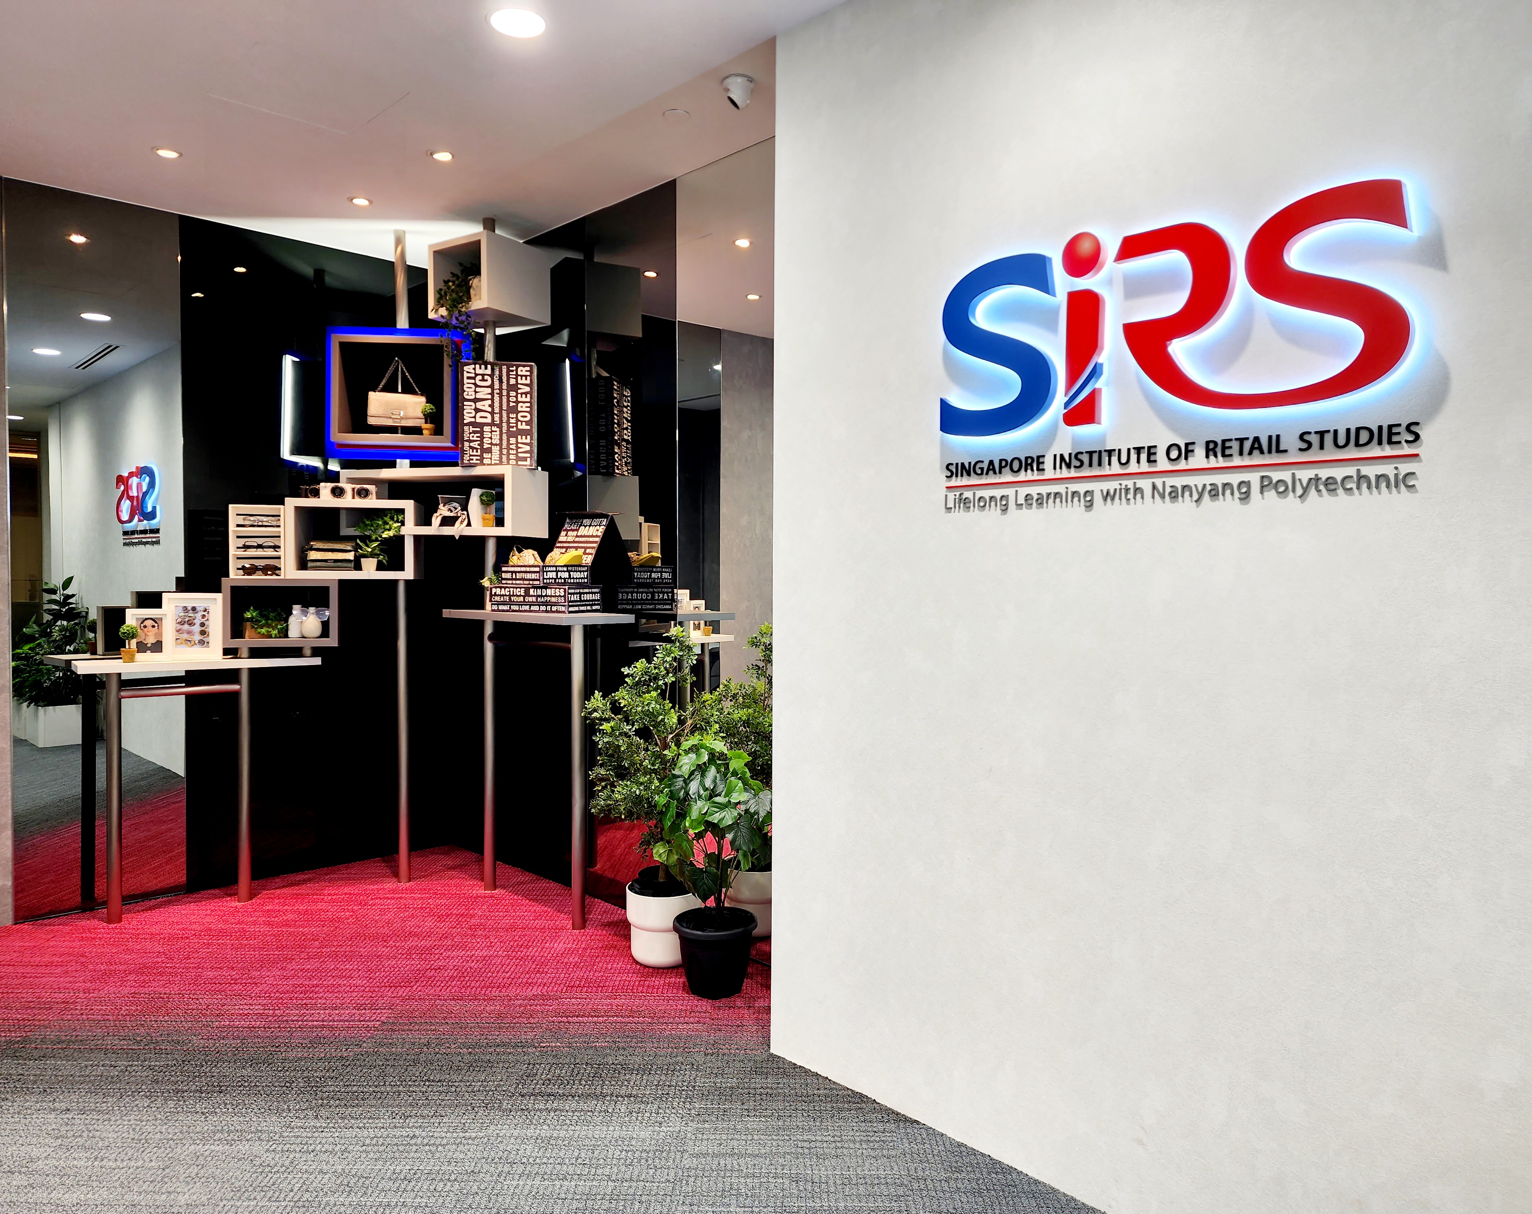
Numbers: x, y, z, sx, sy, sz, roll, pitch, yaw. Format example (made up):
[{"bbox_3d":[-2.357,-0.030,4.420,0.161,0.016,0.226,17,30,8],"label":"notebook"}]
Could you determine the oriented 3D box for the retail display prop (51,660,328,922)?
[{"bbox_3d":[-2.304,0.725,4.391,0.860,1.018,0.306,-1,2,-36],"label":"retail display prop"}]

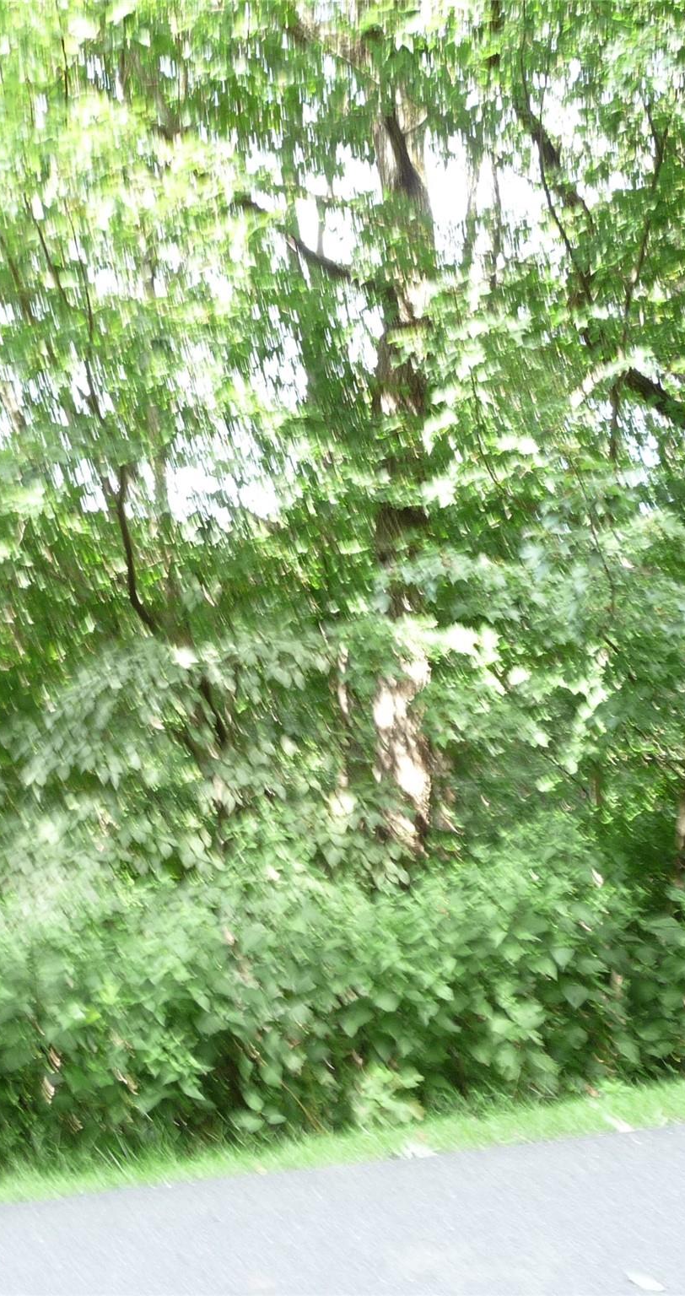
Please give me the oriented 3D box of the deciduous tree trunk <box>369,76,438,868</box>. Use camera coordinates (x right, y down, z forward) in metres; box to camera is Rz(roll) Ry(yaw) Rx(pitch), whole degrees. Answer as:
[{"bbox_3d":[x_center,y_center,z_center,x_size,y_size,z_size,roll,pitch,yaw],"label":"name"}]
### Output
[{"bbox_3d":[0.431,-1.136,9.600,0.420,5.300,0.410,1,1,0],"label":"deciduous tree trunk"}]

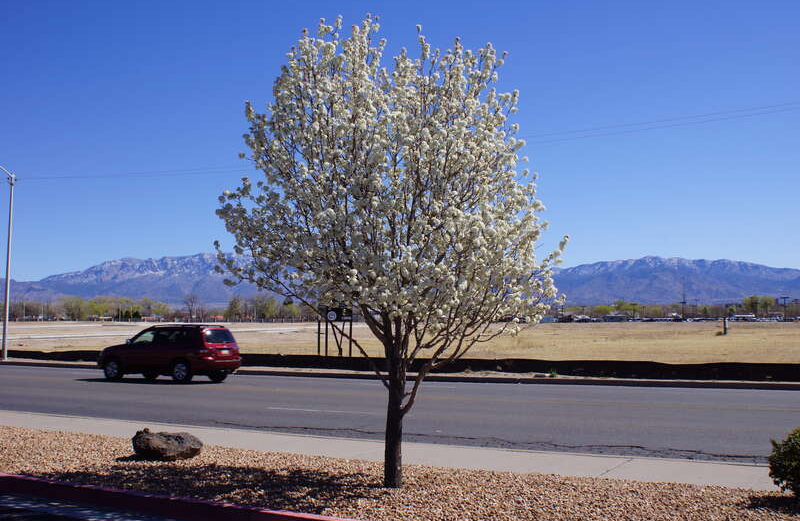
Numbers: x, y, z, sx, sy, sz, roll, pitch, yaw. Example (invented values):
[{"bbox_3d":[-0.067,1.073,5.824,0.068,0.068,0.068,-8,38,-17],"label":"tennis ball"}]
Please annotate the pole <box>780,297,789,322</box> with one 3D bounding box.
[{"bbox_3d":[133.200,17.000,300.000,2.700,8.900,0.600,-1,-4,23],"label":"pole"}]

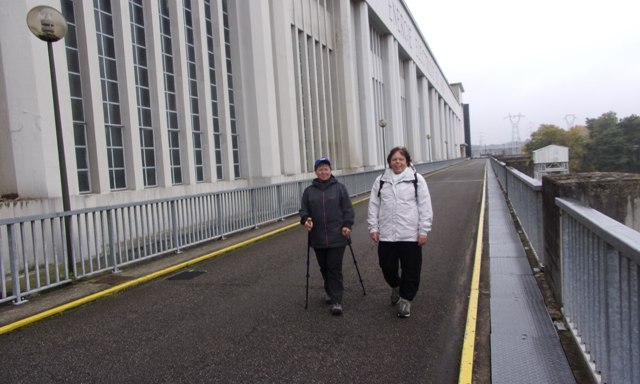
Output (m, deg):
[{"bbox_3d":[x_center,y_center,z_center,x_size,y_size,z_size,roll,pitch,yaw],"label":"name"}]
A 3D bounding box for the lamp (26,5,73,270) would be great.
[{"bbox_3d":[-3.682,-0.647,6.555,0.490,3.930,0.490,-2,3,20],"label":"lamp"}]

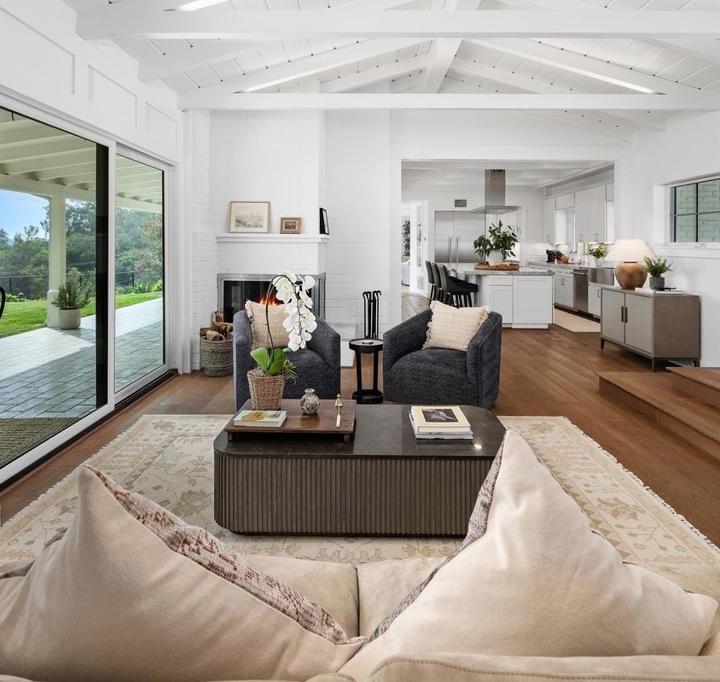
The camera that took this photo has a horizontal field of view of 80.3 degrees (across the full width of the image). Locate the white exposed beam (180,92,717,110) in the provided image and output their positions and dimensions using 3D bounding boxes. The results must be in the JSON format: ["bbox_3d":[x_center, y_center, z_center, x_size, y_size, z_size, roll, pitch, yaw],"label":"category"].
[{"bbox_3d":[0.929,-2.465,4.380,5.500,0.165,0.130,0,8,0],"label":"white exposed beam"}]

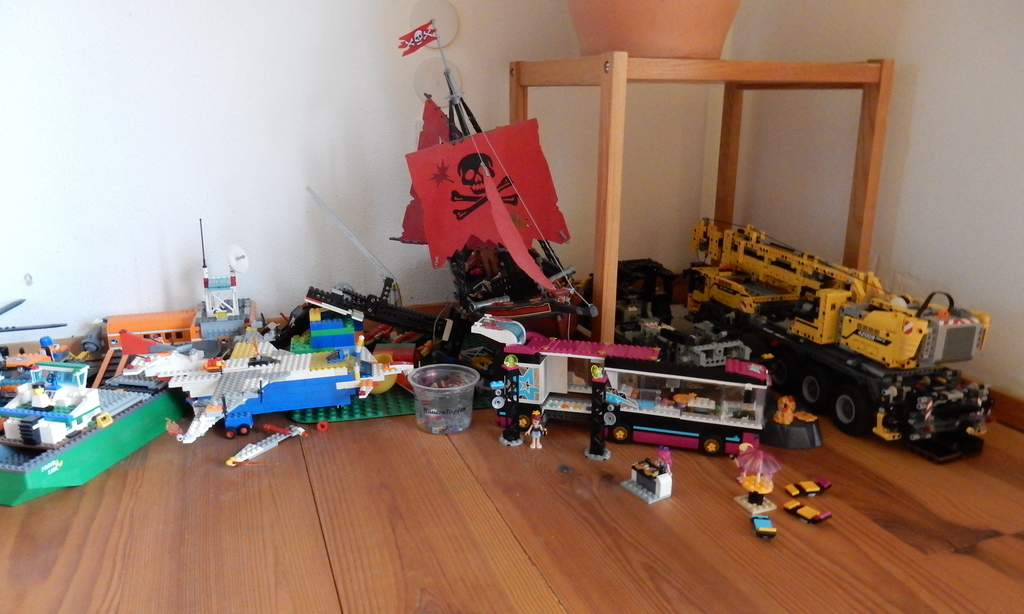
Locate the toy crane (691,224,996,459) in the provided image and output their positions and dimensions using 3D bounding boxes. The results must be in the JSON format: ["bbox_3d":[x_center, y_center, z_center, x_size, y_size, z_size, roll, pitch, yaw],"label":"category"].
[{"bbox_3d":[0.462,0.007,1.179,0.153,0.200,0.590,-4,16,-14],"label":"toy crane"}]

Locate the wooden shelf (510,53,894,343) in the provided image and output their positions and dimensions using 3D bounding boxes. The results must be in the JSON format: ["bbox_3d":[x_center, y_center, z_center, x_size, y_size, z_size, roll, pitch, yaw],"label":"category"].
[{"bbox_3d":[0.284,-0.164,1.265,0.471,0.483,0.384,-6,17,-20],"label":"wooden shelf"}]

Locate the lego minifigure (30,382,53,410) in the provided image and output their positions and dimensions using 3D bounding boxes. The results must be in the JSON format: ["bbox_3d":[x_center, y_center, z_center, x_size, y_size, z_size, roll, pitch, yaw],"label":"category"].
[{"bbox_3d":[-0.558,0.106,0.882,0.019,0.033,0.017,3,16,9],"label":"lego minifigure"}]

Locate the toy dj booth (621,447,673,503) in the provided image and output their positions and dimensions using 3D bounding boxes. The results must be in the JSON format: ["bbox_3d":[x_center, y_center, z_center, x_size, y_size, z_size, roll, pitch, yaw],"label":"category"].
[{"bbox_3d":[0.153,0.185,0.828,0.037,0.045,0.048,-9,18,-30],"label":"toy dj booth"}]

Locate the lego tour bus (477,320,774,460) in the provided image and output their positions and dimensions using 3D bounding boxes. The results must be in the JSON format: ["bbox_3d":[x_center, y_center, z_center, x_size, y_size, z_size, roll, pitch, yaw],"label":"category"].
[{"bbox_3d":[0.141,0.100,0.962,0.361,0.138,0.075,5,16,17],"label":"lego tour bus"}]

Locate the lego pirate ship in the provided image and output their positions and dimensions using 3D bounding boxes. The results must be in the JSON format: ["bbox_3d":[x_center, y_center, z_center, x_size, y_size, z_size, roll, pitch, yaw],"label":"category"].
[{"bbox_3d":[-0.051,-0.177,1.134,0.225,0.505,0.370,-22,18,-30],"label":"lego pirate ship"}]

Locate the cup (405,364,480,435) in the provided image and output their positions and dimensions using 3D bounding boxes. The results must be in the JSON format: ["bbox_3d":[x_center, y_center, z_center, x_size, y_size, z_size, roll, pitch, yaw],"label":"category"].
[{"bbox_3d":[-0.091,0.125,0.994,0.096,0.071,0.096,0,16,0],"label":"cup"}]

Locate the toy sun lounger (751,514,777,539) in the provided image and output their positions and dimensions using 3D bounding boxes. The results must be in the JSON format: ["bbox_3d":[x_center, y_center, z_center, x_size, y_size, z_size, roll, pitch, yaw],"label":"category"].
[{"bbox_3d":[0.256,0.223,0.750,0.018,0.016,0.041,2,16,6],"label":"toy sun lounger"}]

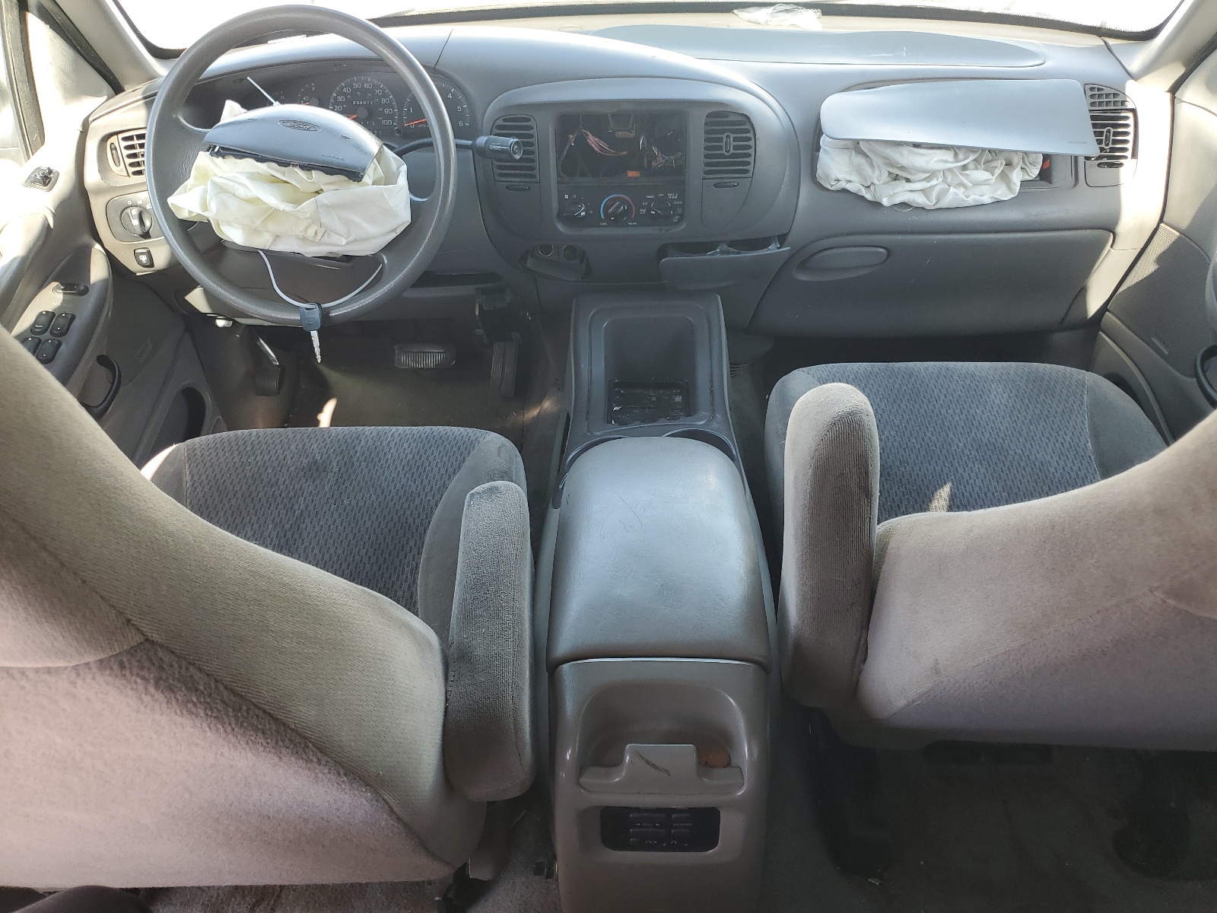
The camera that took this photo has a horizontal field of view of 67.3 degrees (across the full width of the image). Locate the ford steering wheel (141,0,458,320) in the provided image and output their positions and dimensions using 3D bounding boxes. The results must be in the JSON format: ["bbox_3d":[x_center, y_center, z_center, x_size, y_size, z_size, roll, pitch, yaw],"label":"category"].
[{"bbox_3d":[-0.382,-0.357,1.142,0.390,0.390,0.120,8,8,0],"label":"ford steering wheel"}]

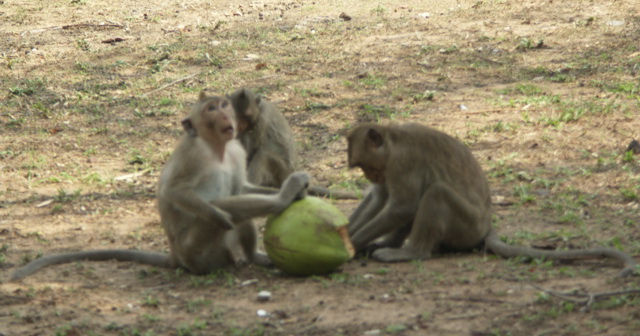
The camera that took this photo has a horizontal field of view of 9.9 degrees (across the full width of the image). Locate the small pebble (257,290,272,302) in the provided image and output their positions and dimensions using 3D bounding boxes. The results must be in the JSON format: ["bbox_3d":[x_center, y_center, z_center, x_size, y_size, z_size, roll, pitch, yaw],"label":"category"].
[{"bbox_3d":[-0.123,0.281,8.202,0.033,0.019,0.028,0,8,0],"label":"small pebble"}]

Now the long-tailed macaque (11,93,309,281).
[{"bbox_3d":[-0.332,0.037,8.510,0.611,0.410,0.456,4,9,24],"label":"long-tailed macaque"}]

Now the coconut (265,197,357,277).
[{"bbox_3d":[-0.024,0.157,8.482,0.204,0.182,0.190,0,8,0],"label":"coconut"}]

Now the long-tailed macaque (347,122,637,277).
[{"bbox_3d":[0.396,0.062,8.657,0.662,0.318,0.375,0,8,0],"label":"long-tailed macaque"}]

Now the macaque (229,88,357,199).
[{"bbox_3d":[-0.063,-0.067,9.677,0.299,0.272,0.226,7,11,39],"label":"macaque"}]

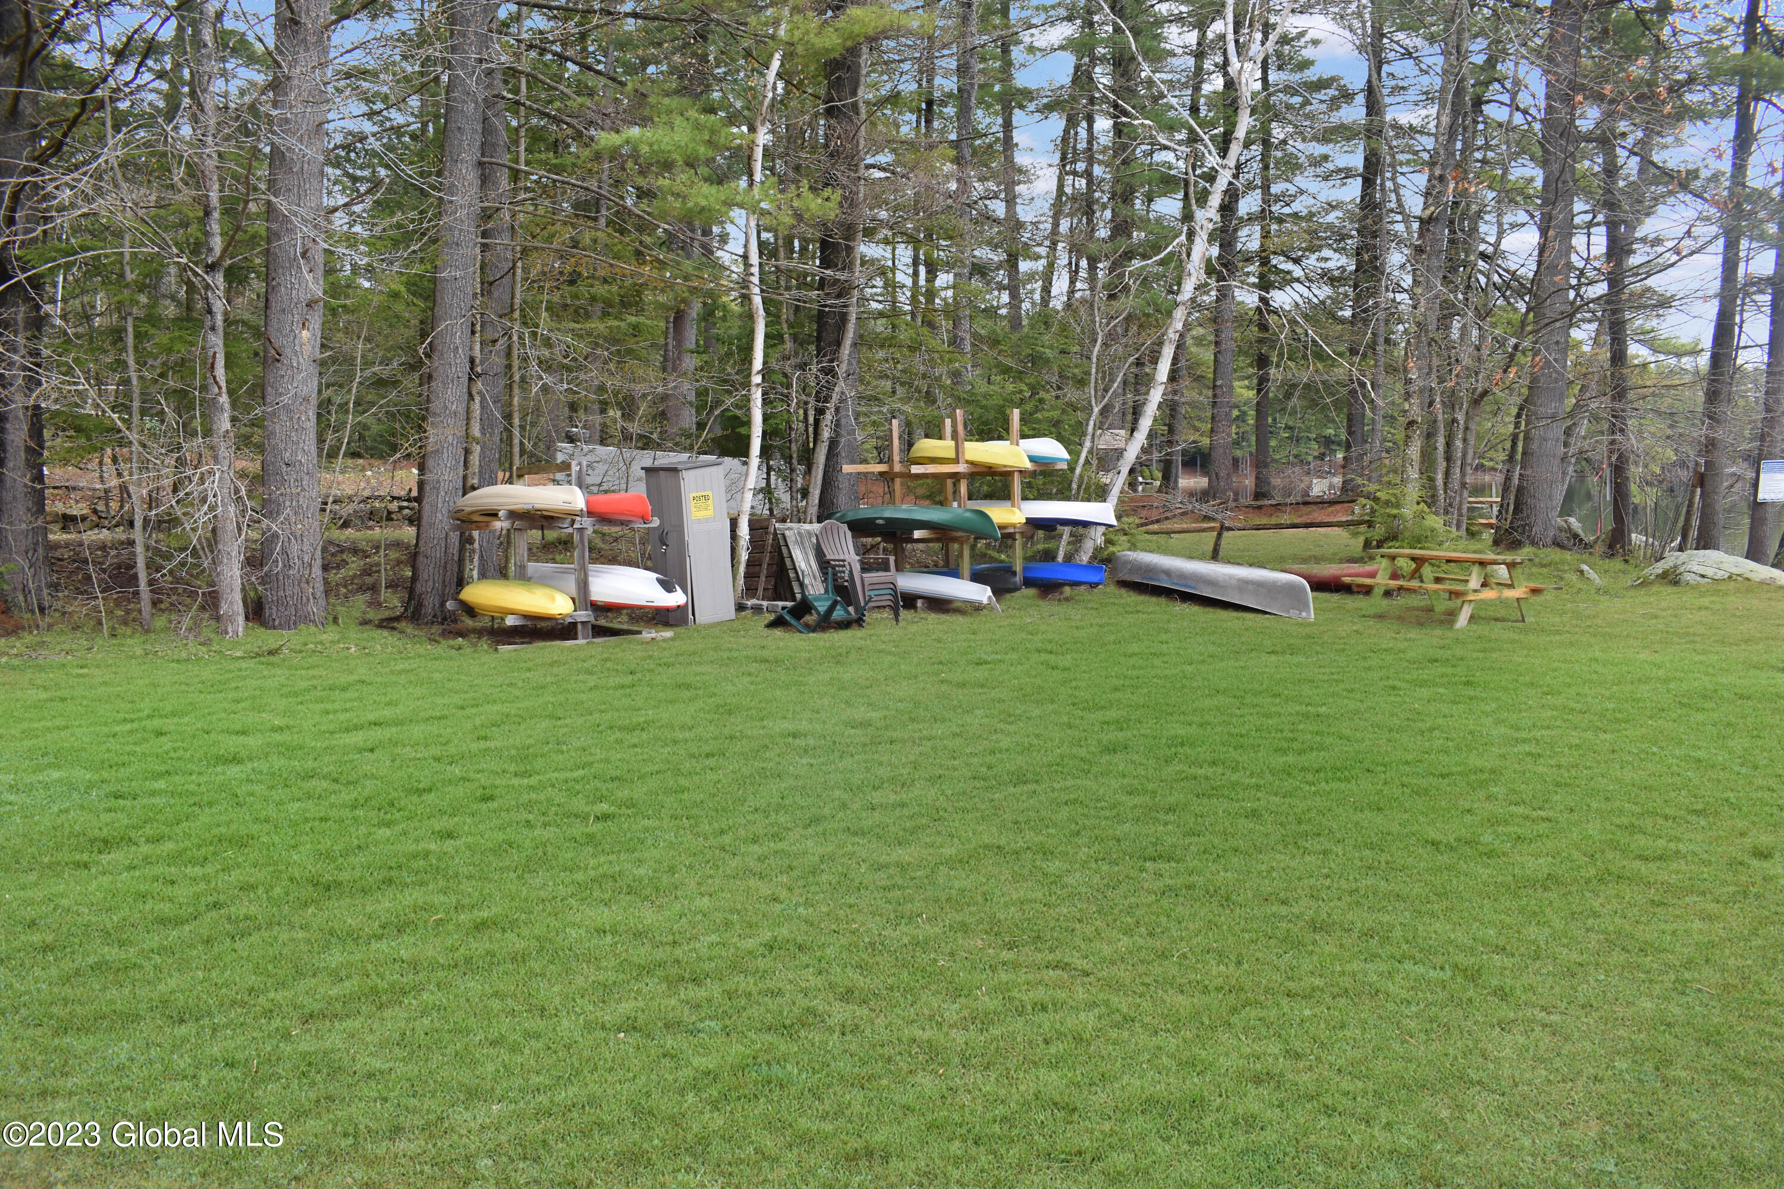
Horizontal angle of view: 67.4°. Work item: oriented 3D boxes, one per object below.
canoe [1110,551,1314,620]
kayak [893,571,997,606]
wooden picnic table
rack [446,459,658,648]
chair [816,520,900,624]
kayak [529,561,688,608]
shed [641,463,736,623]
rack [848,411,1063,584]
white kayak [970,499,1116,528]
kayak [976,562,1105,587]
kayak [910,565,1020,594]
[{"bbox_3d":[4.184,-0.163,18.162,0.900,0.480,4.800,-2,6,-17],"label":"canoe"},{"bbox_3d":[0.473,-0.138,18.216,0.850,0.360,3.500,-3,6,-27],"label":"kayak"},{"bbox_3d":[6.720,-0.085,16.217,1.470,0.770,1.830,-3,6,-29],"label":"wooden picnic table"},{"bbox_3d":[-3.783,-0.562,14.818,1.750,1.860,2.150,-3,7,-32],"label":"rack"},{"bbox_3d":[-0.380,-0.281,15.445,0.750,1.150,0.850,-5,8,-43],"label":"chair"},{"bbox_3d":[-3.115,-0.114,14.552,0.800,0.380,3.600,-3,7,-32],"label":"kayak"},{"bbox_3d":[-2.330,-0.605,15.363,0.660,1.820,0.780,-5,8,-43],"label":"shed"},{"bbox_3d":[0.864,-1.352,19.338,2.450,2.450,2.200,-3,6,-27],"label":"rack"},{"bbox_3d":[2.118,-1.163,18.943,0.720,0.360,3.300,-3,6,-27],"label":"white kayak"},{"bbox_3d":[2.066,-0.297,19.027,0.700,0.340,3.100,-3,6,-27],"label":"kayak"},{"bbox_3d":[0.997,-0.252,19.083,0.700,0.360,3.000,-3,6,-27],"label":"kayak"}]

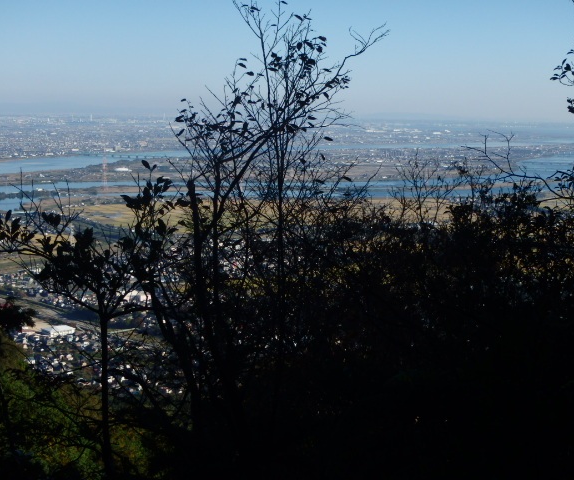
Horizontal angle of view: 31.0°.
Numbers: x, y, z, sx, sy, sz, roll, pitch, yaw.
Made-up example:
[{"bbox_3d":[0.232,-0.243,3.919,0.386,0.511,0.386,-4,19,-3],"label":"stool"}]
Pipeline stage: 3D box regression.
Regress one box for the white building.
[{"bbox_3d":[-366.890,143.910,1664.620,43.500,13.000,28.000,-5,9,-37],"label":"white building"}]

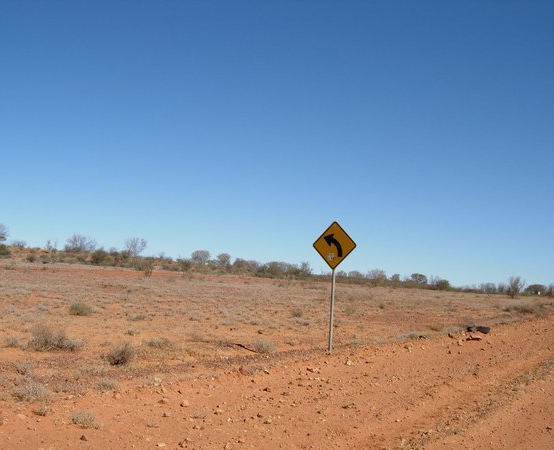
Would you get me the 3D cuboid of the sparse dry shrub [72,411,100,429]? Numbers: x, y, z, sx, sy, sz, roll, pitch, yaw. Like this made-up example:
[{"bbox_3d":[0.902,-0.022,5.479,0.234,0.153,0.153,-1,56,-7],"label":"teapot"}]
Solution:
[{"bbox_3d":[-1.950,1.972,6.721,0.285,0.137,0.239,4,-4,-16],"label":"sparse dry shrub"}]

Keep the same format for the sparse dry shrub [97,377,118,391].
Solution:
[{"bbox_3d":[-2.244,2.094,8.738,0.265,0.147,0.223,4,-4,-14],"label":"sparse dry shrub"}]

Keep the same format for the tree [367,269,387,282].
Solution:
[{"bbox_3d":[18.309,9.200,120.000,3.644,2.550,3.461,3,-4,0],"label":"tree"}]

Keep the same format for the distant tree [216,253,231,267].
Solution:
[{"bbox_3d":[-10.559,6.809,130.000,3.158,2.763,3.000,3,-4,0],"label":"distant tree"}]

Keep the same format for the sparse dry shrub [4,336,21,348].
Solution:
[{"bbox_3d":[-4.971,2.204,12.396,0.338,0.184,0.285,4,-4,-22],"label":"sparse dry shrub"}]

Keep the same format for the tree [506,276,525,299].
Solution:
[{"bbox_3d":[26.070,6.832,72.000,2.186,2.405,2.077,3,-4,0],"label":"tree"}]

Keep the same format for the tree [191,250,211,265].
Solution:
[{"bbox_3d":[-14.901,6.414,130.000,3.947,2.763,3.750,3,-4,0],"label":"tree"}]

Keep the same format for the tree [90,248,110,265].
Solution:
[{"bbox_3d":[-29.642,5.260,110.000,3.340,2.672,3.173,3,-4,0],"label":"tree"}]

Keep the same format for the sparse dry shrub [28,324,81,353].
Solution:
[{"bbox_3d":[-4.159,2.114,12.408,1.052,0.439,0.866,4,-4,-19],"label":"sparse dry shrub"}]

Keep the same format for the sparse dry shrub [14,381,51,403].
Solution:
[{"bbox_3d":[-2.728,1.858,7.350,0.411,0.228,0.378,4,-5,-19],"label":"sparse dry shrub"}]

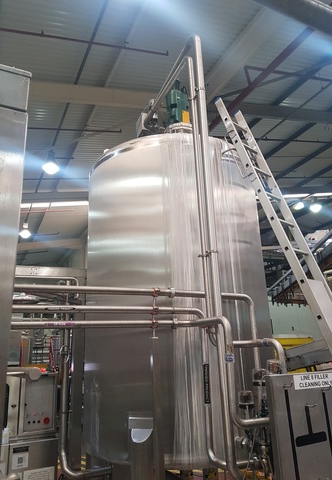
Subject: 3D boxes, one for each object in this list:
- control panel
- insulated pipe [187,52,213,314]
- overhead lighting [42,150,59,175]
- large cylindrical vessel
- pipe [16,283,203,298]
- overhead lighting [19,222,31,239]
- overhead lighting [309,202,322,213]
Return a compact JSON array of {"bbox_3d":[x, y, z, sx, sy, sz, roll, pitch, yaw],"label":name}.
[{"bbox_3d":[-1.244,1.578,3.488,0.317,0.489,0.200,6,-19,-26],"label":"control panel"},{"bbox_3d":[0.256,-0.539,2.771,0.045,2.186,0.045,-2,-17,0],"label":"insulated pipe"},{"bbox_3d":[-3.033,-2.042,9.500,0.440,0.560,0.440,-2,-17,0],"label":"overhead lighting"},{"bbox_3d":[0.114,0.616,4.041,1.970,2.849,1.970,-2,-17,-1],"label":"large cylindrical vessel"},{"bbox_3d":[-0.321,0.370,2.572,1.432,0.055,0.055,6,-18,-25],"label":"pipe"},{"bbox_3d":[-5.405,-0.364,13.800,0.460,0.550,0.460,-2,-17,0],"label":"overhead lighting"},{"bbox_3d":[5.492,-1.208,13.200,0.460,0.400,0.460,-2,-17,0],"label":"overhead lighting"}]

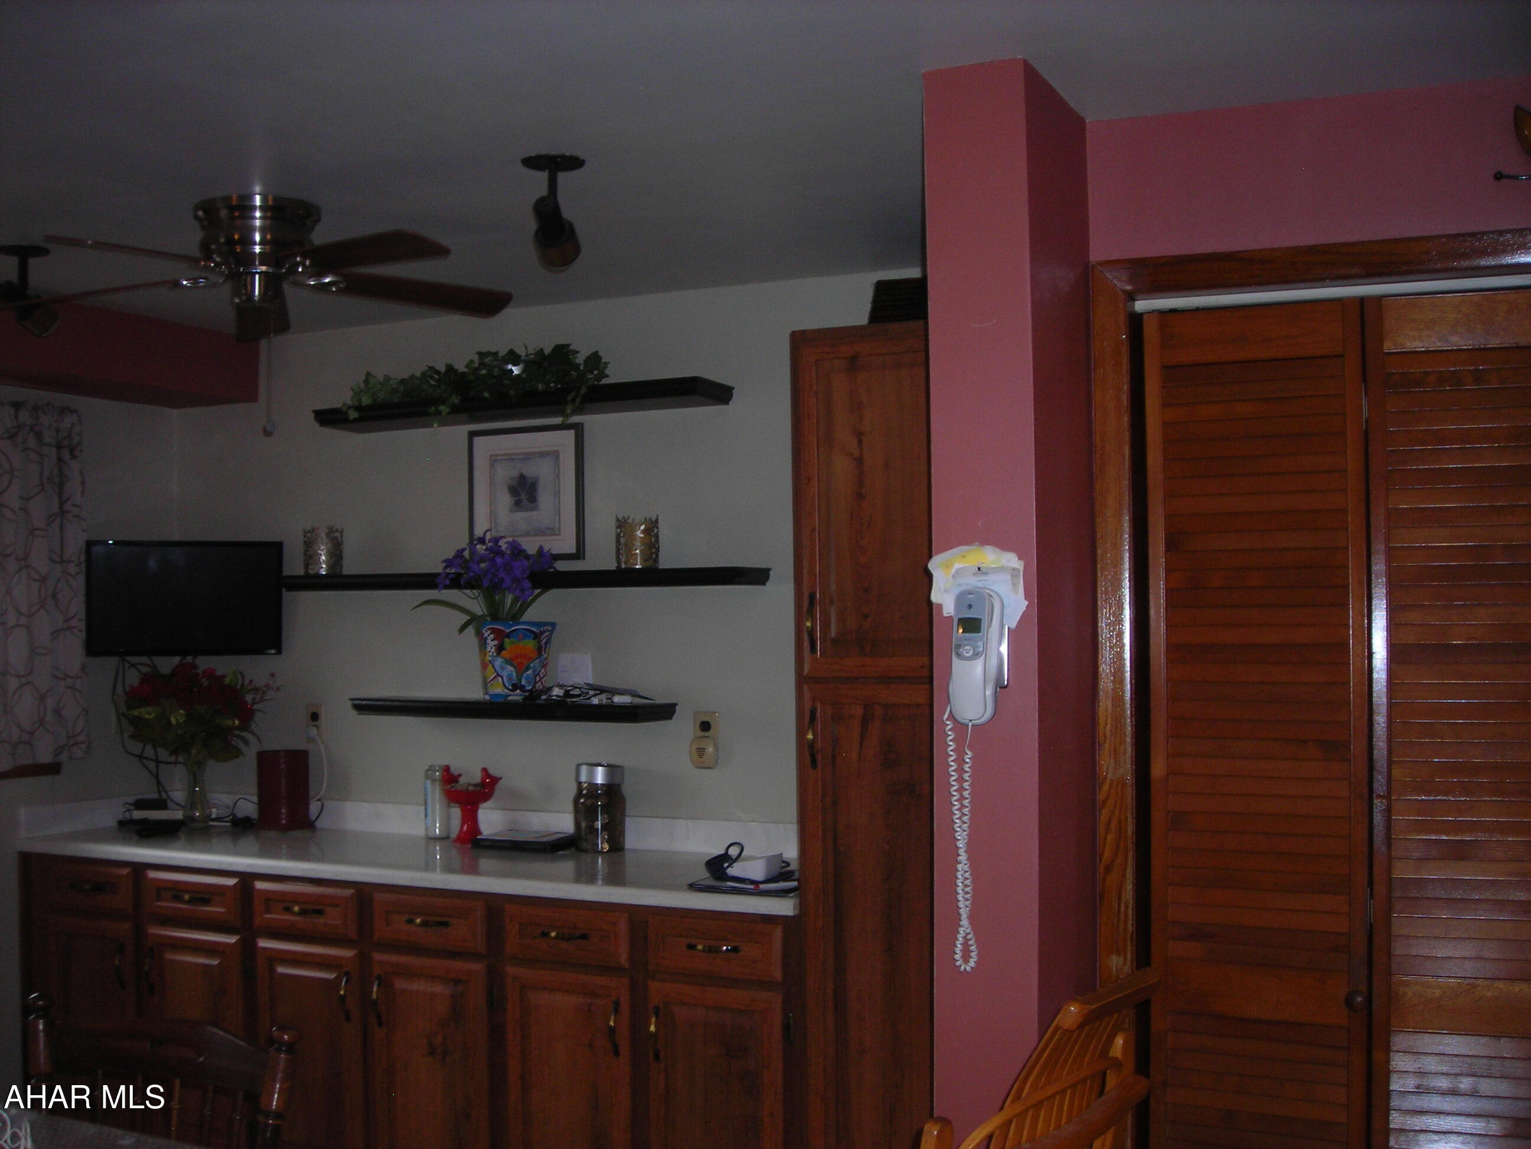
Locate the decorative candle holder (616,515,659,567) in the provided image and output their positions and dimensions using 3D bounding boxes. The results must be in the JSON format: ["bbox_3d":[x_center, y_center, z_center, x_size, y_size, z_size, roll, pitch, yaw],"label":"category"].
[{"bbox_3d":[-0.351,-0.087,4.599,0.119,0.149,0.119,0,-1,0],"label":"decorative candle holder"}]

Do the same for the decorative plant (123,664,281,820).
[{"bbox_3d":[-1.758,0.528,5.208,0.480,0.523,0.410,-1,-2,27],"label":"decorative plant"}]

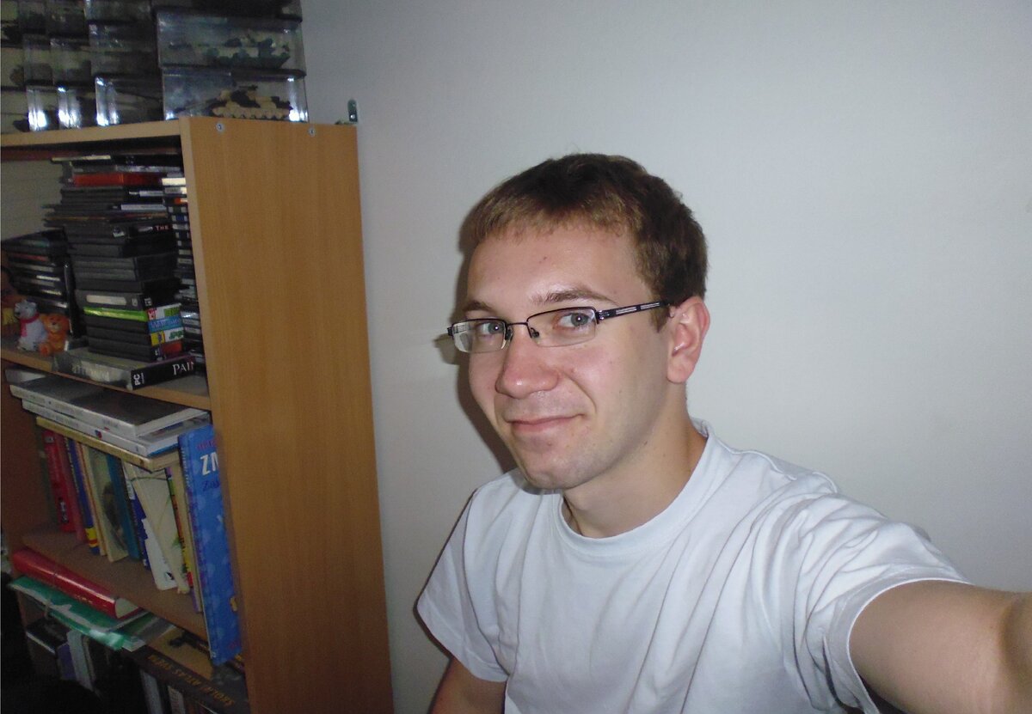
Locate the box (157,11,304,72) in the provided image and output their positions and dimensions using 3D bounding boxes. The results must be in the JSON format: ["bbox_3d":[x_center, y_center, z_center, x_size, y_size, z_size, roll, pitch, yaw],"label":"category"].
[{"bbox_3d":[-0.343,-0.369,0.857,0.160,0.060,0.075,-8,16,-26],"label":"box"}]

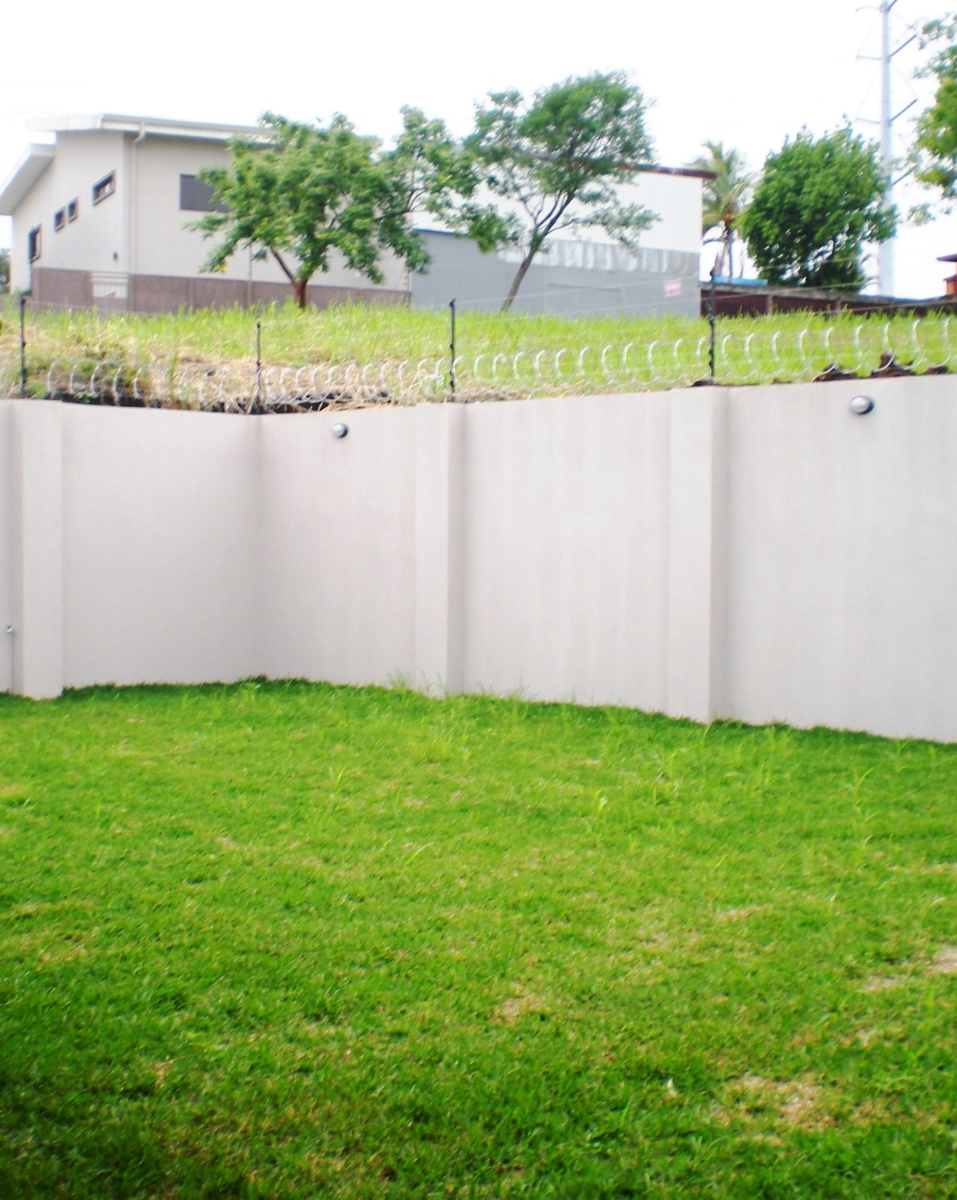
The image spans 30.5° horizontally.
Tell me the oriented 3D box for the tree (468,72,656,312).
[{"bbox_3d":[1.950,-9.500,41.000,4.300,5.600,4.300,0,2,0],"label":"tree"}]

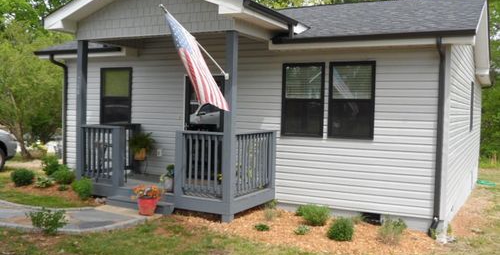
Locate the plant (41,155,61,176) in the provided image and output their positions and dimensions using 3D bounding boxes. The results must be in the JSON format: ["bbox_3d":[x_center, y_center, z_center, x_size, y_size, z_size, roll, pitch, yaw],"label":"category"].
[{"bbox_3d":[-4.724,0.902,12.000,0.500,0.500,0.480,3,2,27],"label":"plant"}]

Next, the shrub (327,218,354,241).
[{"bbox_3d":[1.262,1.409,7.050,0.370,0.320,0.360,3,2,27],"label":"shrub"}]

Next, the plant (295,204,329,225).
[{"bbox_3d":[1.034,1.410,8.100,0.500,0.340,0.440,3,2,27],"label":"plant"}]

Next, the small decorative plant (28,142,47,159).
[{"bbox_3d":[-6.381,0.655,15.182,0.544,0.494,0.514,2,2,26],"label":"small decorative plant"}]

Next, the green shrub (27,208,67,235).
[{"bbox_3d":[-2.707,1.224,6.760,0.524,0.356,0.474,2,2,26],"label":"green shrub"}]

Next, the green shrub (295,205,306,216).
[{"bbox_3d":[0.884,1.425,8.680,0.270,0.220,0.250,3,2,27],"label":"green shrub"}]

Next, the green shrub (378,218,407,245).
[{"bbox_3d":[1.968,1.422,6.980,0.380,0.360,0.360,3,2,27],"label":"green shrub"}]

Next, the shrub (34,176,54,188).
[{"bbox_3d":[-4.187,1.121,10.300,0.400,0.220,0.370,3,2,27],"label":"shrub"}]

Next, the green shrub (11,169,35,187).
[{"bbox_3d":[-4.648,0.986,10.330,0.464,0.366,0.445,2,2,26],"label":"green shrub"}]

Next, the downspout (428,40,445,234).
[{"bbox_3d":[2.840,0.184,7.684,0.109,2.984,0.524,2,2,26],"label":"downspout"}]

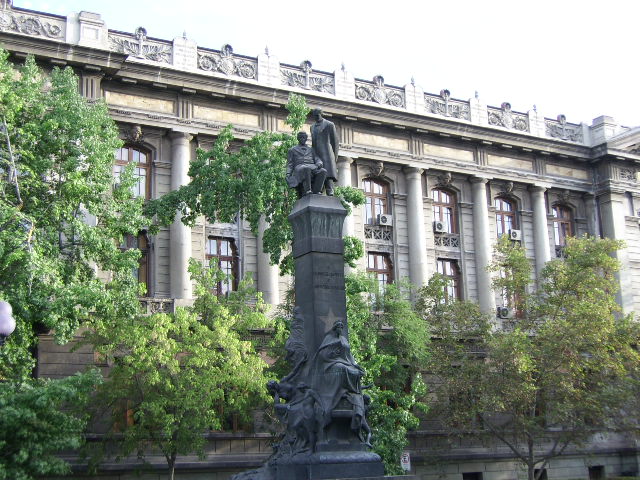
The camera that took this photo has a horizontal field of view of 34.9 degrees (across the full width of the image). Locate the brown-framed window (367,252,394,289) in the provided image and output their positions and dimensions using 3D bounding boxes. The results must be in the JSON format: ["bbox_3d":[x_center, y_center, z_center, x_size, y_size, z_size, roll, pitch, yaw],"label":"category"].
[{"bbox_3d":[3.153,2.230,54.114,1.767,3.162,0.326,6,-14,-31],"label":"brown-framed window"}]

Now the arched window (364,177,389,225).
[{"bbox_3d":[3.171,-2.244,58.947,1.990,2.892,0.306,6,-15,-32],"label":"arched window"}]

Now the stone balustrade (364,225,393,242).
[{"bbox_3d":[3.325,-0.301,58.383,2.020,0.969,0.255,6,-15,-32],"label":"stone balustrade"}]

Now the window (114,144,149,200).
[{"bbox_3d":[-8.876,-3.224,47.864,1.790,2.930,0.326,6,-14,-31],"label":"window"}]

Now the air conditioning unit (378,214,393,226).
[{"bbox_3d":[3.749,-1.084,58.601,0.765,0.582,0.306,6,-15,-32],"label":"air conditioning unit"}]

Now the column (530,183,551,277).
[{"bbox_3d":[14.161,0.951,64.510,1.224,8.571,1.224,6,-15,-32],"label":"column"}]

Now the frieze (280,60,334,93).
[{"bbox_3d":[-0.749,-9.117,56.867,3.520,1.786,0.357,6,-15,-32],"label":"frieze"}]

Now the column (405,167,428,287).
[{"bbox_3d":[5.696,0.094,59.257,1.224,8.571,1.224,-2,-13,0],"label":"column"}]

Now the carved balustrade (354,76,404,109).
[{"bbox_3d":[3.296,-8.213,55.689,3.301,1.651,0.256,6,-14,-31],"label":"carved balustrade"}]

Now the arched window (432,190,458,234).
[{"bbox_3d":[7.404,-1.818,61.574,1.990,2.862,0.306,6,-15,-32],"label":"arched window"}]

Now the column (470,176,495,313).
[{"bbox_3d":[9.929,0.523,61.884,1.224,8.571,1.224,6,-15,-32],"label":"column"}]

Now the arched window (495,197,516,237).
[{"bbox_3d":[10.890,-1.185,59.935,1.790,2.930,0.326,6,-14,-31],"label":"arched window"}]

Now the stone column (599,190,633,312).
[{"bbox_3d":[18.234,1.097,62.436,1.093,8.091,0.930,6,-14,-31],"label":"stone column"}]

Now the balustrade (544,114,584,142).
[{"bbox_3d":[15.077,-6.974,62.879,3.162,1.627,0.256,6,-14,-31],"label":"balustrade"}]

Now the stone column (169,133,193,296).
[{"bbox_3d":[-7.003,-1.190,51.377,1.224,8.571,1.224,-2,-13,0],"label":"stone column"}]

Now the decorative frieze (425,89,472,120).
[{"bbox_3d":[7.269,-7.803,58.116,3.301,1.651,0.256,6,-14,-31],"label":"decorative frieze"}]

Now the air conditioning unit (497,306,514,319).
[{"bbox_3d":[10.556,4.205,57.959,0.814,0.591,0.335,6,-14,-31],"label":"air conditioning unit"}]

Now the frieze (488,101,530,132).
[{"bbox_3d":[11.950,-7.832,64.747,3.520,1.786,0.357,6,-15,-32],"label":"frieze"}]

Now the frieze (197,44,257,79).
[{"bbox_3d":[-4.326,-8.405,47.424,3.153,1.525,0.350,6,-14,-31],"label":"frieze"}]

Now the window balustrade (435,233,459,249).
[{"bbox_3d":[7.094,0.048,56.985,1.860,0.884,0.209,6,-14,-31],"label":"window balustrade"}]

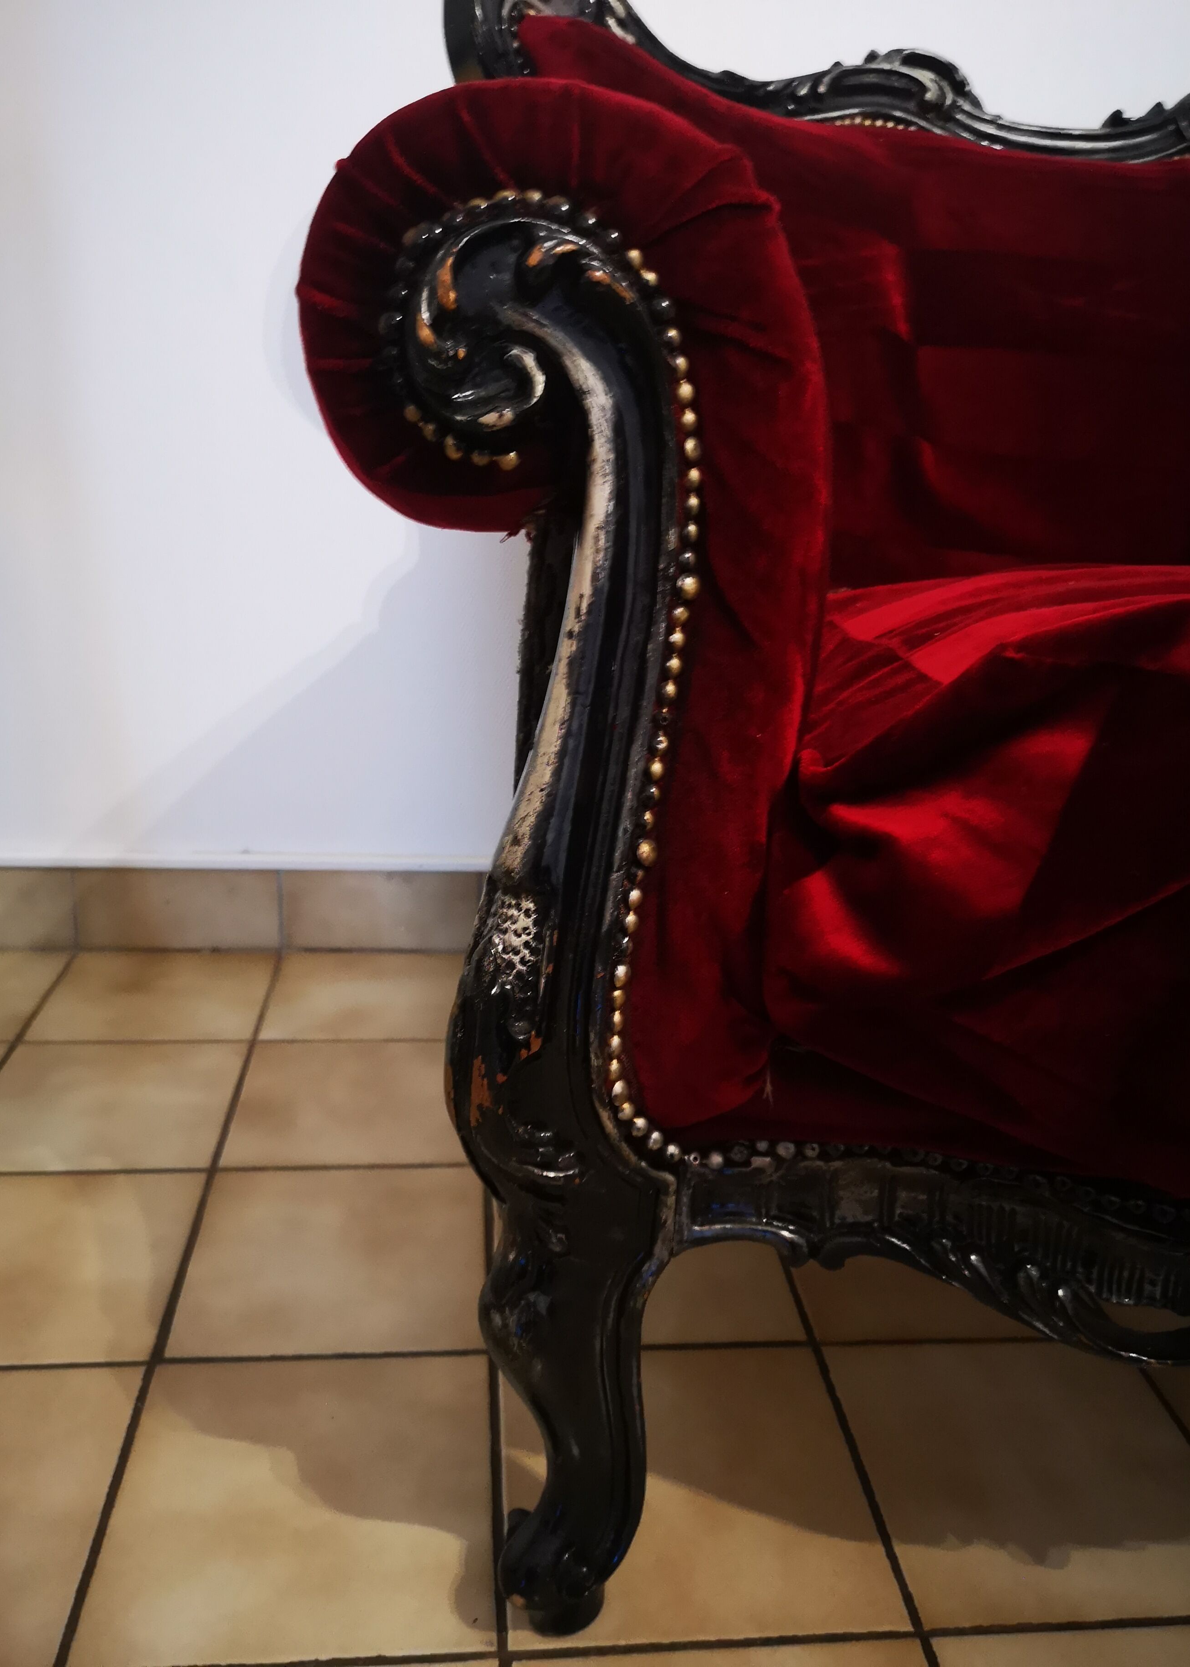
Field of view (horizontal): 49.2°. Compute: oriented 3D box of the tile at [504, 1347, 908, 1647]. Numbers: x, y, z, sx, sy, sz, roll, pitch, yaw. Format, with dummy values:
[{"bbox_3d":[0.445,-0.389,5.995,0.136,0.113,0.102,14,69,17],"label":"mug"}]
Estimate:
[{"bbox_3d":[0.048,0.361,0.722,0.199,0.010,0.199,1,19,-6],"label":"tile"}]

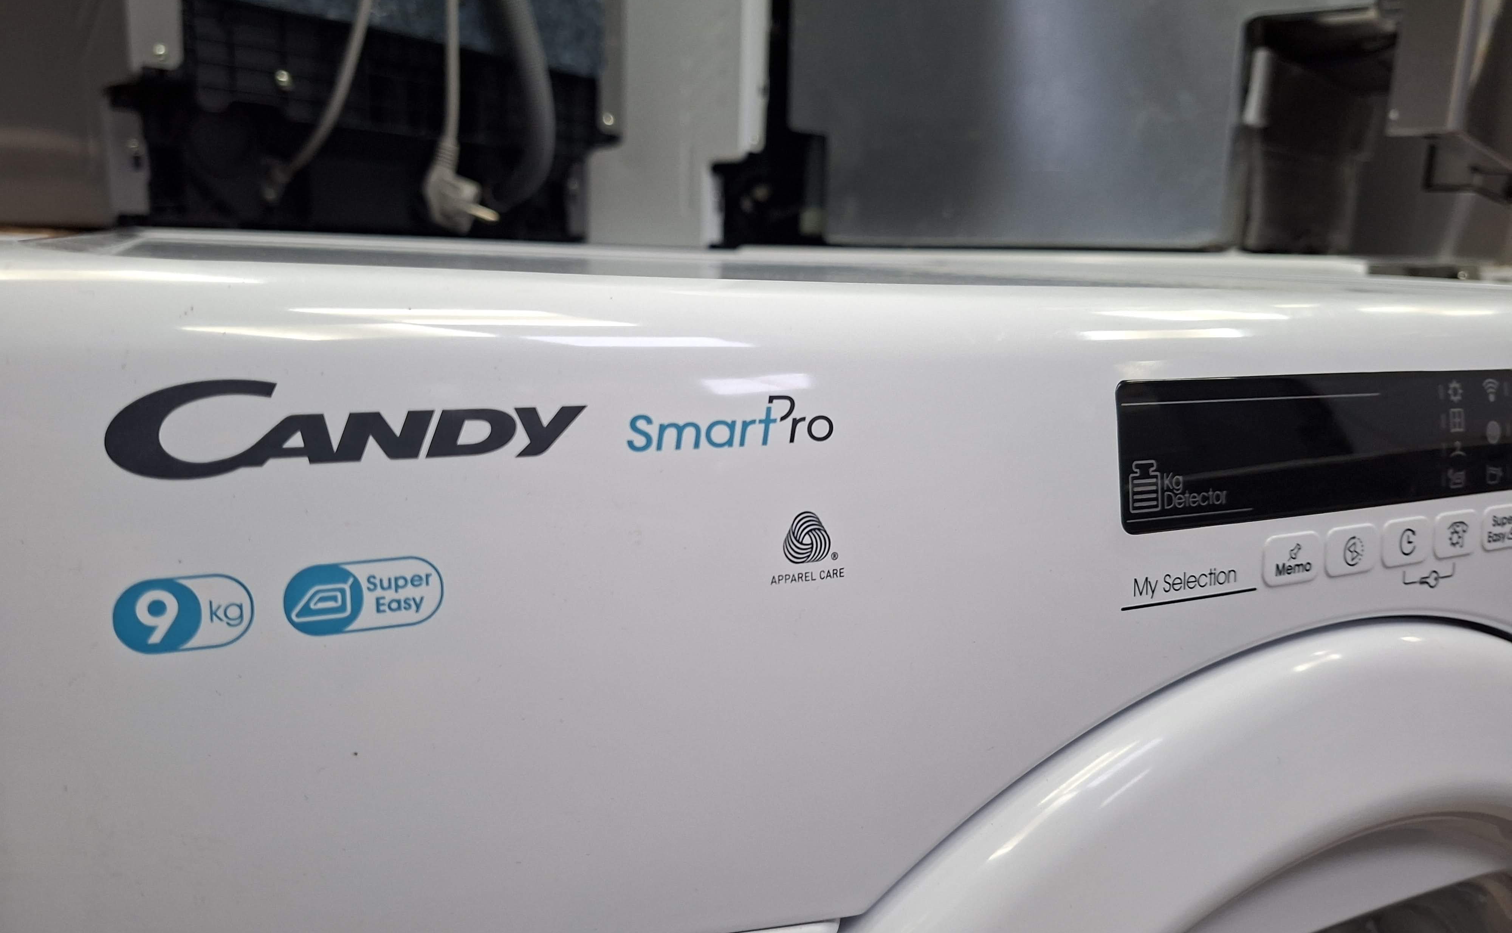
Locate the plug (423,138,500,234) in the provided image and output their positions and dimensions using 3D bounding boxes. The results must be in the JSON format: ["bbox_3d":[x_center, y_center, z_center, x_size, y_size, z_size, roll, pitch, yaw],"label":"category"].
[{"bbox_3d":[-0.203,-0.196,0.700,0.054,0.059,0.038,19,11,-7],"label":"plug"}]

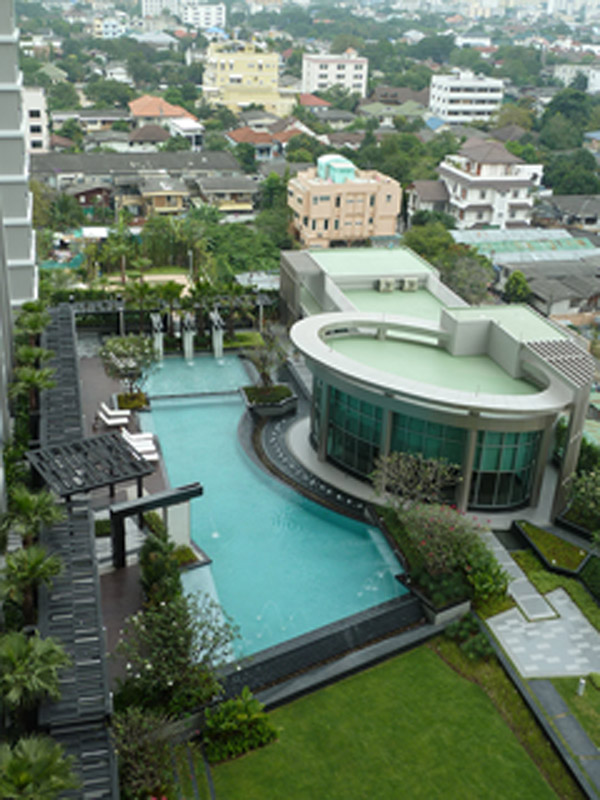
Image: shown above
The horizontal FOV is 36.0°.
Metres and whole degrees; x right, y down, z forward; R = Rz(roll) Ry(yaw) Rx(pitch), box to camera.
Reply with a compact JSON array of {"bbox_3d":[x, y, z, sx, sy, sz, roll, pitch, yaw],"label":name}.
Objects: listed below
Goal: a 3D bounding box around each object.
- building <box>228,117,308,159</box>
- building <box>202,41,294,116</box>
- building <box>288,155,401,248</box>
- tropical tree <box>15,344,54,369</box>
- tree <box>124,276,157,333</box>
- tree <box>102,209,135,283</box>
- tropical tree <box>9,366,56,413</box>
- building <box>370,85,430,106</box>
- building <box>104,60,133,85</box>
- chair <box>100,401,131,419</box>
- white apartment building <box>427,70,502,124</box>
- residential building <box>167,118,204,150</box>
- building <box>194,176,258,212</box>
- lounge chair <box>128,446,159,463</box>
[{"bbox_3d":[-6.716,-49.551,176.695,14.000,6.900,11.000,0,25,-5],"label":"building"},{"bbox_3d":[-15.019,-88.657,256.823,21.000,19.000,15.000,-5,26,-14],"label":"building"},{"bbox_3d":[4.998,-25.049,118.375,12.800,12.000,10.500,-2,25,-9],"label":"building"},{"bbox_3d":[-16.249,-1.714,56.828,2.450,3.500,2.450,2,25,0],"label":"tropical tree"},{"bbox_3d":[-11.860,-6.892,69.237,2.400,4.300,2.400,2,25,0],"label":"tree"},{"bbox_3d":[-19.988,-16.989,102.544,3.500,8.700,3.500,2,25,0],"label":"tree"},{"bbox_3d":[-15.403,-0.206,53.655,2.650,3.500,2.650,2,25,0],"label":"tropical tree"},{"bbox_3d":[26.473,-78.368,244.843,16.500,8.000,11.500,-1,24,-7],"label":"building"},{"bbox_3d":[-54.124,-97.884,277.616,8.000,6.800,8.500,2,25,0],"label":"building"},{"bbox_3d":[-10.938,0.736,54.661,1.800,0.850,0.650,-4,24,-13],"label":"chair"},{"bbox_3d":[45.916,-82.987,256.233,16.000,14.000,12.000,-5,26,-15],"label":"white apartment building"},{"bbox_3d":[-22.537,-51.061,178.669,6.000,6.800,8.000,-5,26,-16],"label":"residential building"},{"bbox_3d":[-12.093,-33.749,153.811,9.300,6.600,9.000,-3,25,-11],"label":"building"},{"bbox_3d":[-9.148,3.230,53.697,1.850,0.800,0.680,1,25,-4],"label":"lounge chair"}]

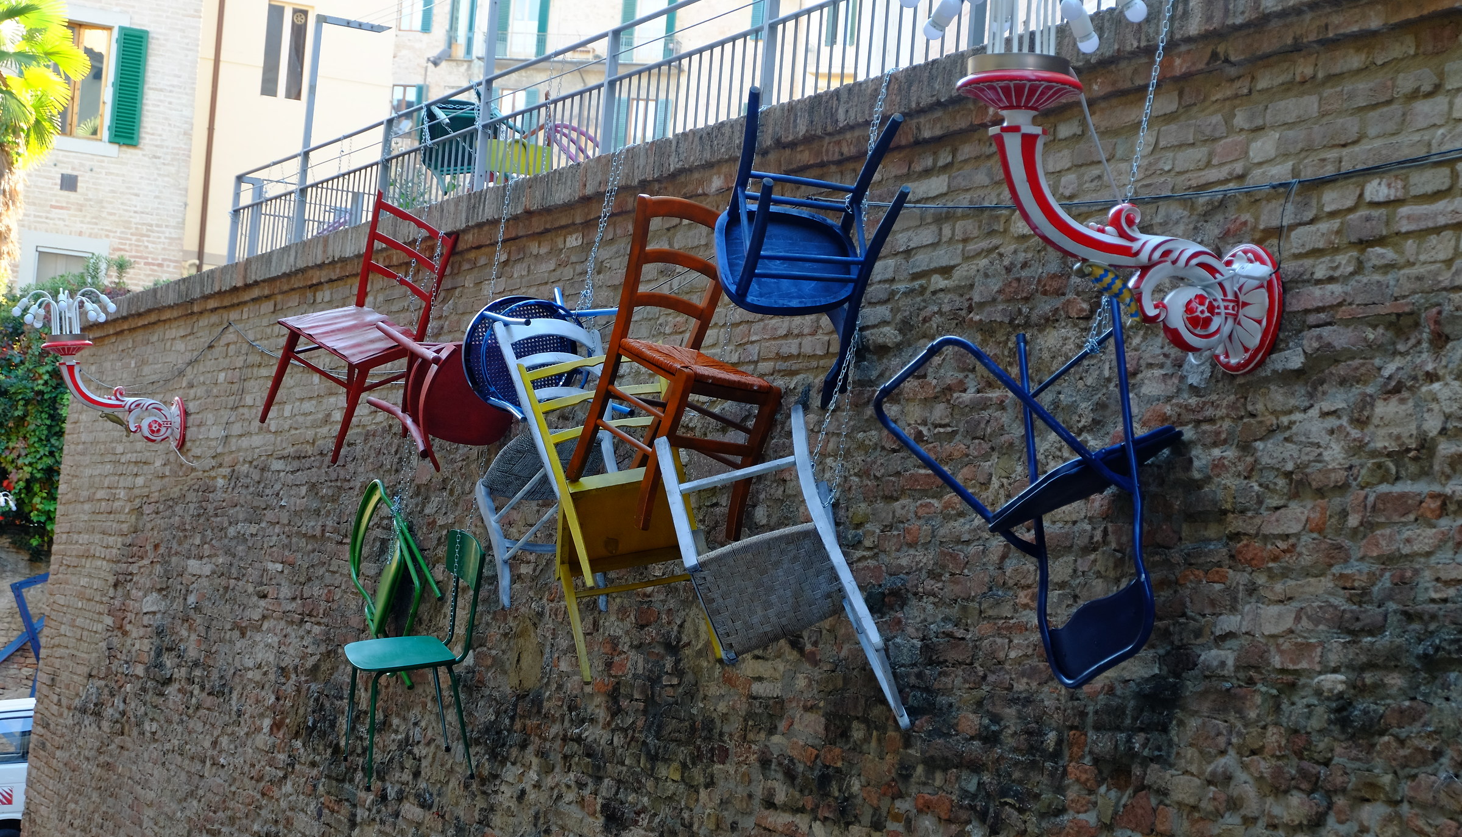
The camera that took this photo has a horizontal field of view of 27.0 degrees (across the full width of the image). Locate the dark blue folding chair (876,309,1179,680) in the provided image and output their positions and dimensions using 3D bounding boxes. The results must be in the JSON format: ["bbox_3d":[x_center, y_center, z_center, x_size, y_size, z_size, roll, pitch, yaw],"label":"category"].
[{"bbox_3d":[0.817,0.153,7.346,0.527,0.807,0.466,-24,-9,-32],"label":"dark blue folding chair"}]

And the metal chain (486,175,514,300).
[{"bbox_3d":[-0.876,-0.686,11.560,0.035,0.493,0.035,12,-10,-21],"label":"metal chain"}]

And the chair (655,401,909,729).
[{"bbox_3d":[0.138,0.457,8.350,0.451,0.894,0.459,-19,-42,2],"label":"chair"}]

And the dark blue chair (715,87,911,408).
[{"bbox_3d":[0.196,-0.490,8.724,0.485,0.410,0.802,4,-44,-11],"label":"dark blue chair"}]

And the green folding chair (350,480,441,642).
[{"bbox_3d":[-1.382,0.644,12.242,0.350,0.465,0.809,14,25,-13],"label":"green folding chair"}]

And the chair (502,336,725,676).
[{"bbox_3d":[-0.329,0.284,9.393,0.463,0.907,0.516,-9,-44,-9],"label":"chair"}]

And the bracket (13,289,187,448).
[{"bbox_3d":[-3.472,-0.278,16.950,0.900,0.826,0.550,6,-3,-22],"label":"bracket"}]

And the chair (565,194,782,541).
[{"bbox_3d":[-0.130,-0.157,9.363,0.446,0.911,0.477,9,12,-47],"label":"chair"}]

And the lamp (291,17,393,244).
[{"bbox_3d":[-2.017,-1.412,15.738,0.440,1.300,0.100,6,-3,-22],"label":"lamp"}]

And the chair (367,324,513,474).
[{"bbox_3d":[-1.050,-0.117,11.732,0.519,0.420,0.846,4,11,-20],"label":"chair"}]

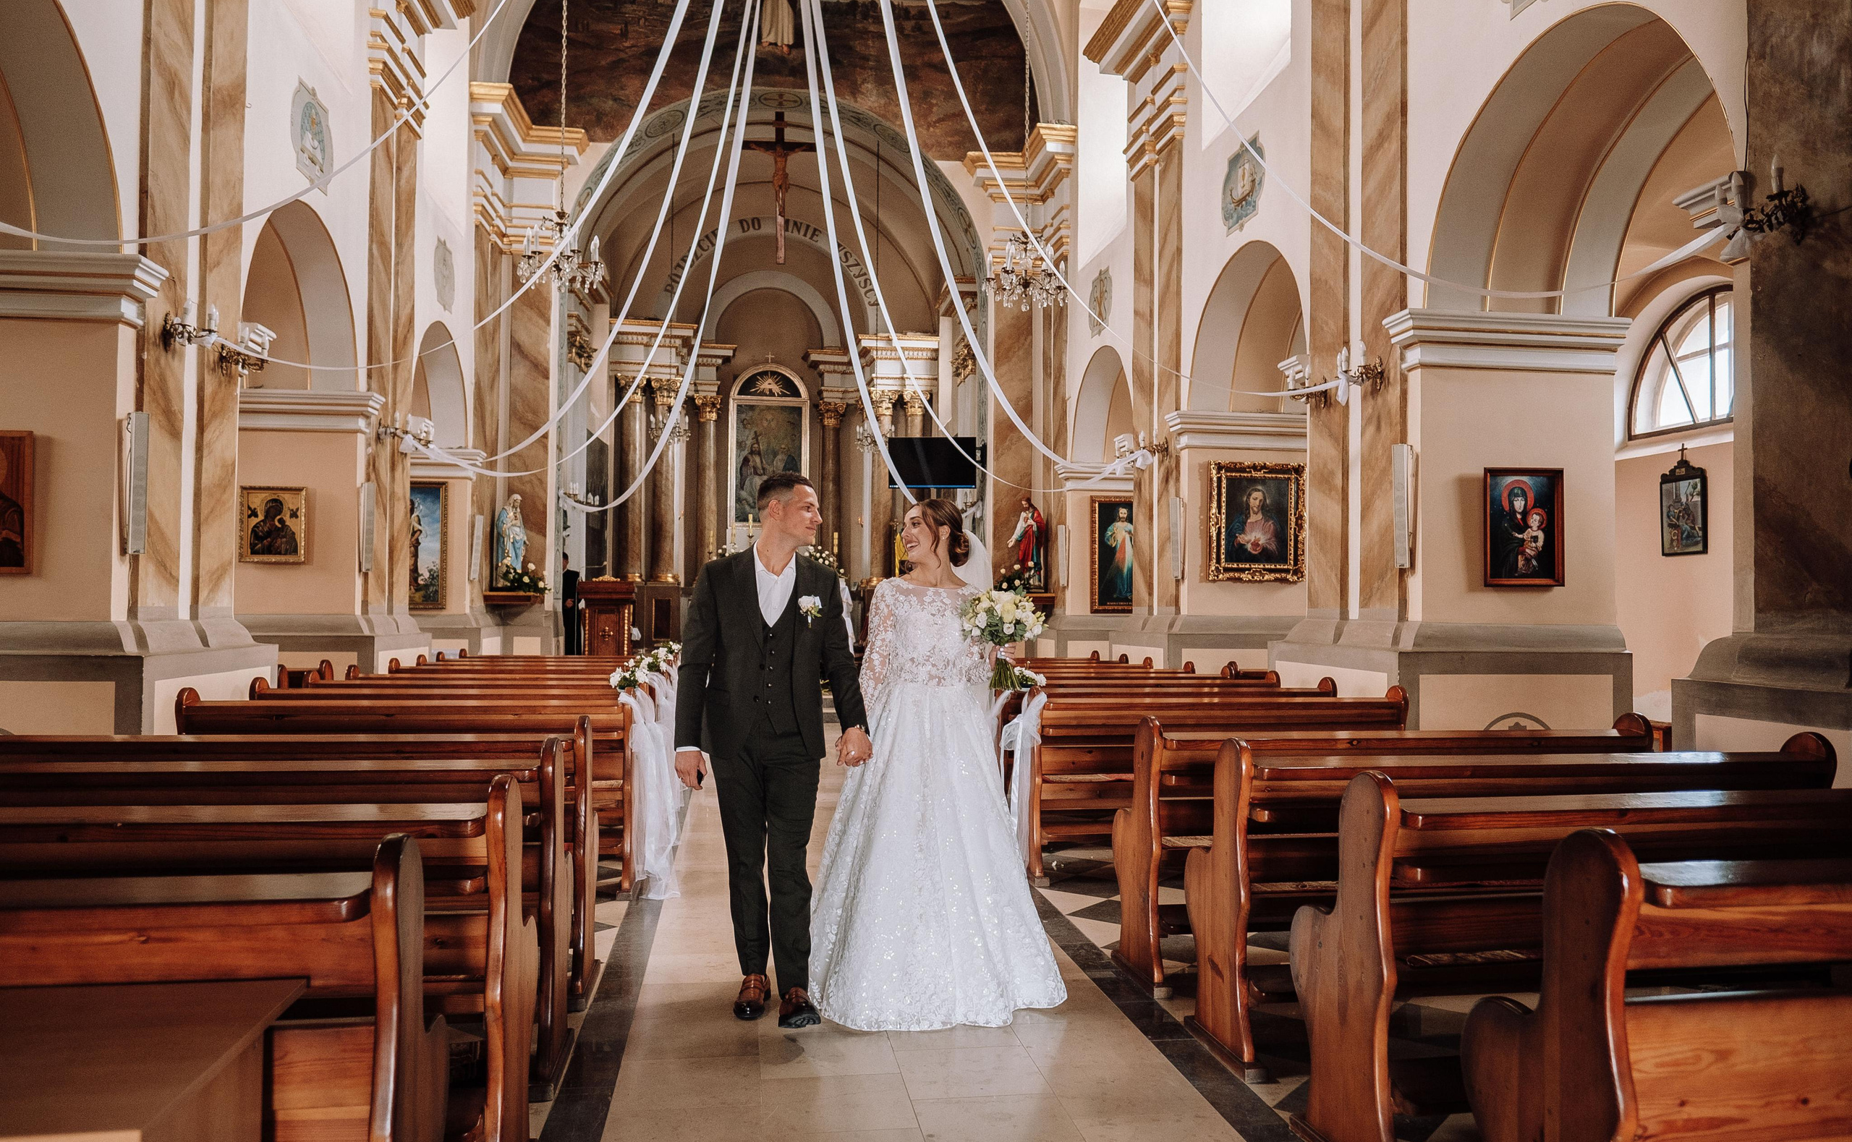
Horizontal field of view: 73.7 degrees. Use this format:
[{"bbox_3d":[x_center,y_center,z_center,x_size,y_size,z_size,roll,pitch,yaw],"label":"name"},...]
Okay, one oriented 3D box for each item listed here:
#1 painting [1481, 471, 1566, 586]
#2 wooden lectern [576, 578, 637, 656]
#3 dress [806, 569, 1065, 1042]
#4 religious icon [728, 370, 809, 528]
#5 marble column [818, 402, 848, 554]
[{"bbox_3d":[3.529,-0.254,7.318,0.522,0.697,0.060,1,-2,-9],"label":"painting"},{"bbox_3d":[-3.825,0.757,14.881,0.660,1.345,0.500,1,-2,-9],"label":"wooden lectern"},{"bbox_3d":[0.038,0.768,4.435,0.900,1.460,0.850,1,-2,-9],"label":"dress"},{"bbox_3d":[-2.511,-1.986,19.849,1.265,2.545,0.150,1,-2,-9],"label":"religious icon"},{"bbox_3d":[-1.432,-1.200,18.941,0.420,2.870,0.420,1,-2,-9],"label":"marble column"}]

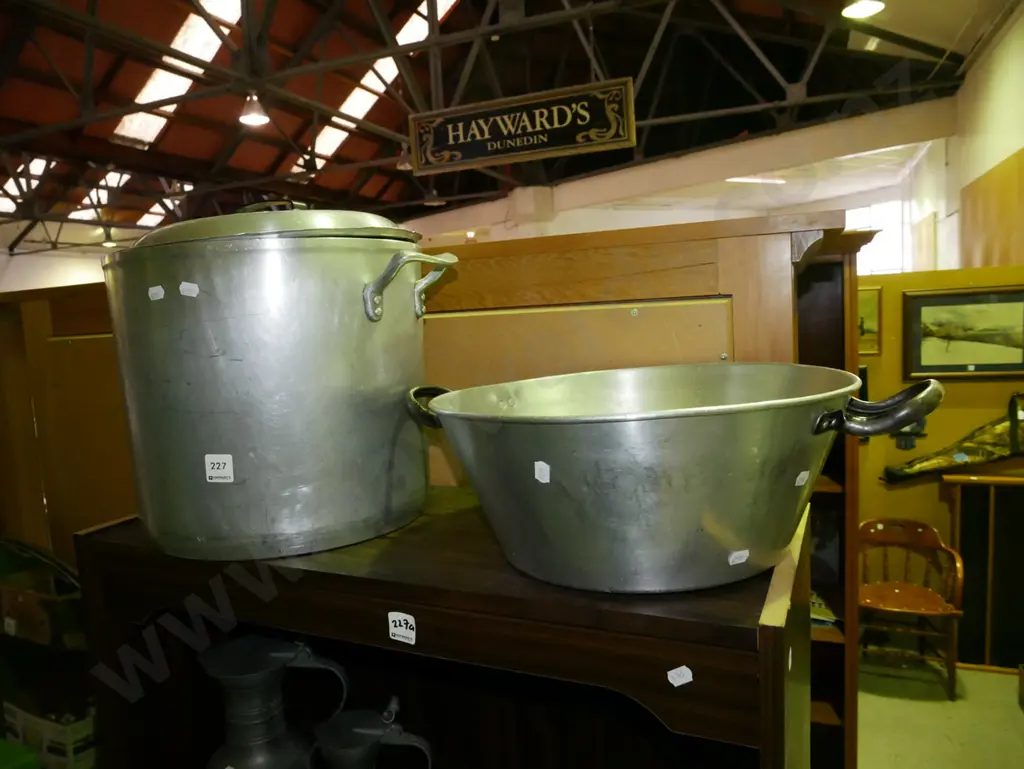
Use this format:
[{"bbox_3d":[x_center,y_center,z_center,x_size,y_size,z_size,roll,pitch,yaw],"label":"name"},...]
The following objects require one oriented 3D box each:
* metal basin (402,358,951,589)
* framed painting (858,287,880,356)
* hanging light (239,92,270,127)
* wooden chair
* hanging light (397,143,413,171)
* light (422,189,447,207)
[{"bbox_3d":[0.128,0.081,0.742,0.550,0.164,0.430,0,6,31],"label":"metal basin"},{"bbox_3d":[1.809,-0.325,3.855,0.360,0.378,0.030,-1,6,22],"label":"framed painting"},{"bbox_3d":[-3.090,-3.343,8.540,0.360,0.350,0.360,-1,6,22],"label":"hanging light"},{"bbox_3d":[1.976,1.111,3.616,0.540,0.765,0.530,-1,6,22],"label":"wooden chair"},{"bbox_3d":[-1.747,-3.739,11.674,0.330,0.380,0.330,-3,5,0],"label":"hanging light"},{"bbox_3d":[-1.594,-3.887,14.700,0.430,0.340,0.430,-3,5,0],"label":"light"}]

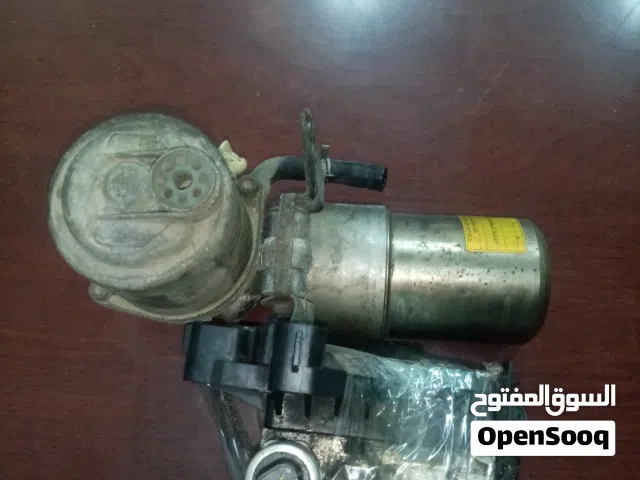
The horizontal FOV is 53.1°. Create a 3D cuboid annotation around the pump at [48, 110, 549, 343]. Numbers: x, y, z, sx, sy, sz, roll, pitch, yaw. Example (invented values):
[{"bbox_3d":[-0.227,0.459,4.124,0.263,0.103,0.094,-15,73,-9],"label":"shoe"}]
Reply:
[{"bbox_3d":[0.004,-0.006,0.337,0.248,0.120,0.118,2,75,1],"label":"pump"}]

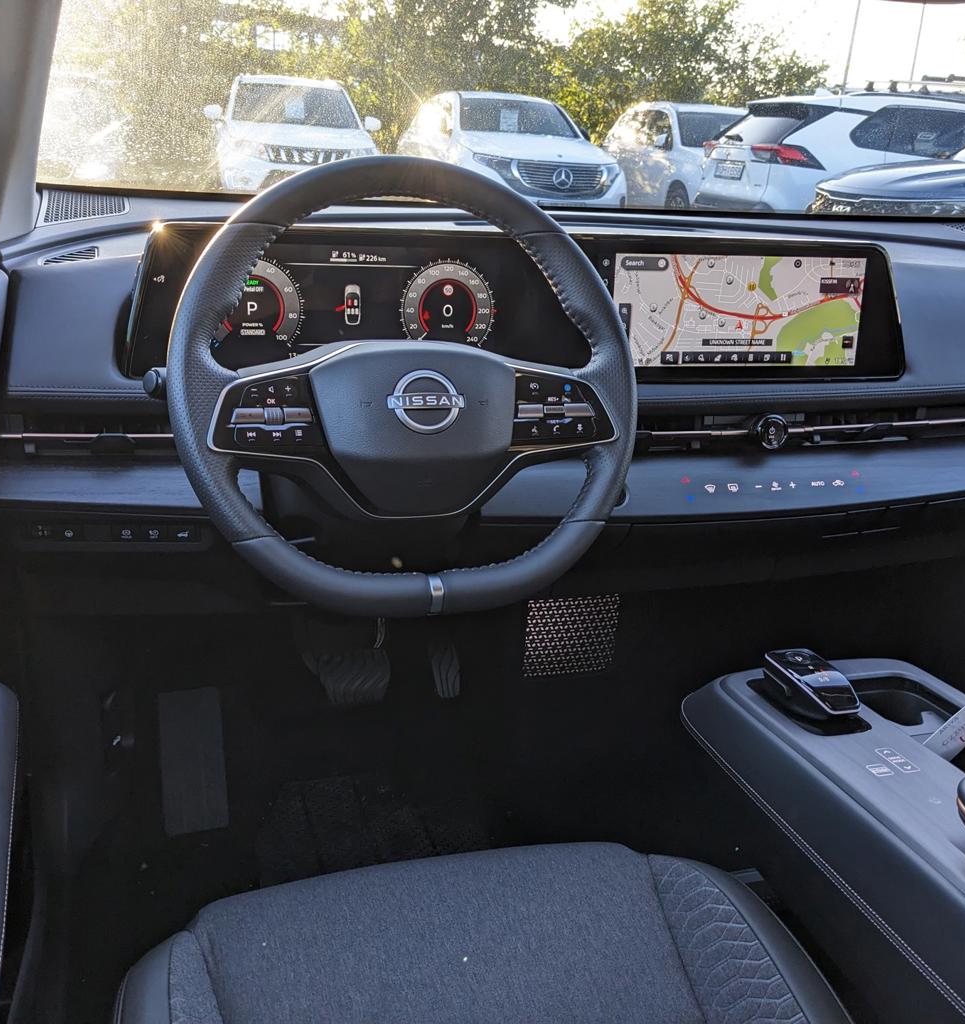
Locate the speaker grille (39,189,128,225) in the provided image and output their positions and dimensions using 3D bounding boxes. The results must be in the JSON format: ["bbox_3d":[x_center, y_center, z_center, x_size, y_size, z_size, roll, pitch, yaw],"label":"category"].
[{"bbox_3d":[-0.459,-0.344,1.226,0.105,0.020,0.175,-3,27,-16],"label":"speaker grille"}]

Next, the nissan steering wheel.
[{"bbox_3d":[-0.058,-0.098,0.845,0.372,0.359,0.090,-4,-4,-18],"label":"nissan steering wheel"}]

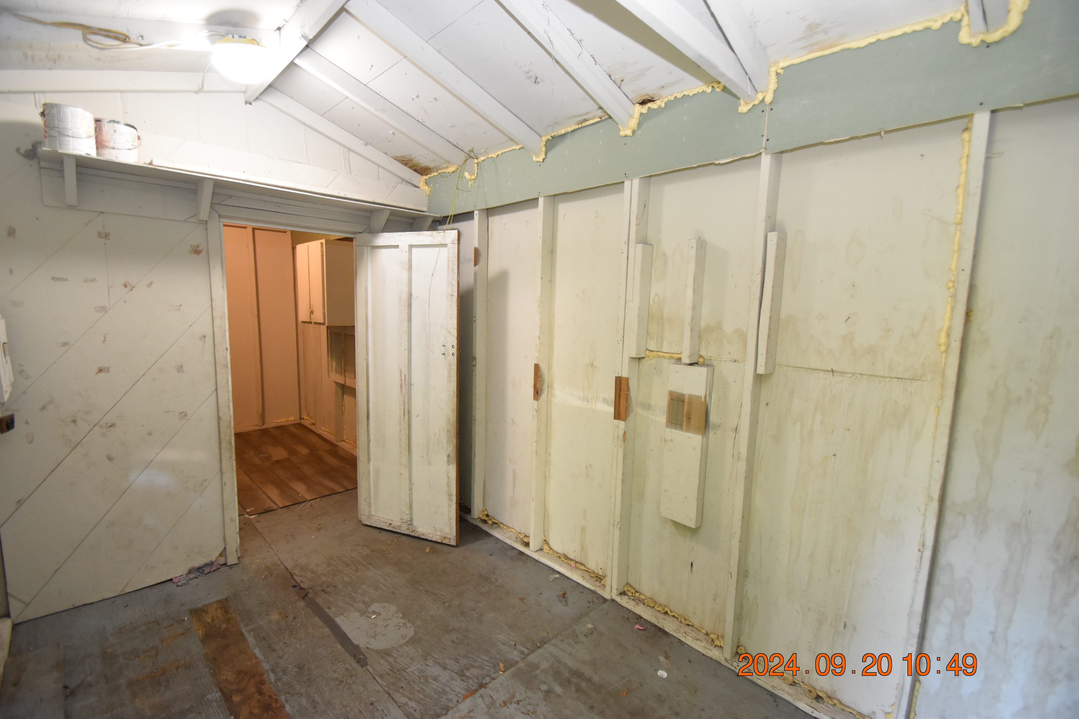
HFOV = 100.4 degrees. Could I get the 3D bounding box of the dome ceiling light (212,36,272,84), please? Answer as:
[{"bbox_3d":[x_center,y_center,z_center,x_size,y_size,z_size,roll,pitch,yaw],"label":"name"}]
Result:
[{"bbox_3d":[-1.281,-1.274,1.957,0.240,0.125,0.240,-18,18,-41],"label":"dome ceiling light"}]

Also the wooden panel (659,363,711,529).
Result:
[{"bbox_3d":[0.698,0.405,2.145,0.070,0.760,0.185,-5,9,-44],"label":"wooden panel"}]

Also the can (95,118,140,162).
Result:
[{"bbox_3d":[-2.033,-1.030,2.160,0.166,0.190,0.166,-5,9,-44],"label":"can"}]

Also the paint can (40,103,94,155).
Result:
[{"bbox_3d":[-2.096,-1.014,2.011,0.166,0.190,0.166,-5,9,-44],"label":"paint can"}]

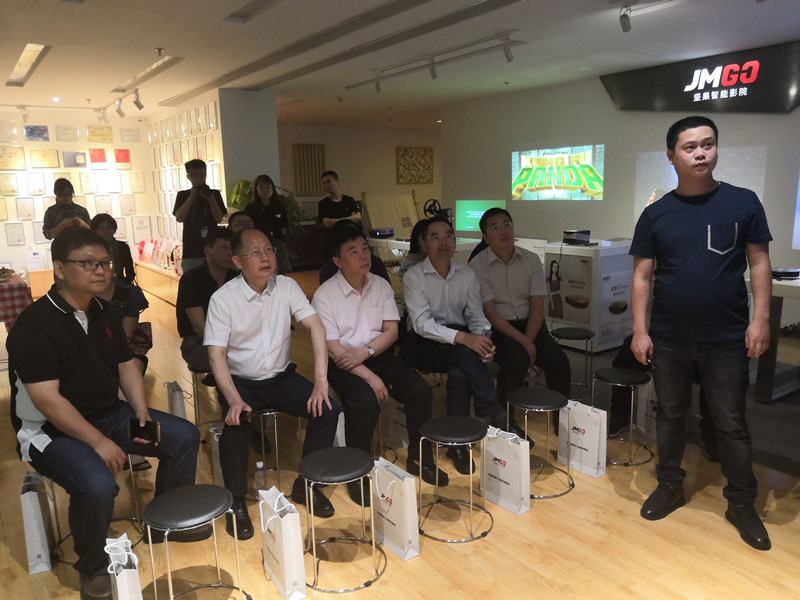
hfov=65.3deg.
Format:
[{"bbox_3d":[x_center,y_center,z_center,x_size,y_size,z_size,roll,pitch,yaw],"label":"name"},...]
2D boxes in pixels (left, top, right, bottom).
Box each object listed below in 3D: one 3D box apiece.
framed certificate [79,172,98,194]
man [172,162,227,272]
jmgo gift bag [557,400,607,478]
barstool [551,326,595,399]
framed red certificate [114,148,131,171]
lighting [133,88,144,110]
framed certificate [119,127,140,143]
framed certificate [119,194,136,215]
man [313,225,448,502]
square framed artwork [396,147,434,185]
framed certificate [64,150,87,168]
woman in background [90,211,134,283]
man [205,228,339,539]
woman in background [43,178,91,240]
[{"bbox_3d":[-4.613,-1.724,9.250,0.210,0.305,0.025,-9,13,-33],"label":"framed certificate"},{"bbox_3d":[-1.774,-0.388,5.735,0.520,1.760,0.380,-6,12,-25],"label":"man"},{"bbox_3d":[0.942,0.709,3.224,0.080,0.335,0.255,-10,13,-37],"label":"jmgo gift bag"},{"bbox_3d":[1.216,0.442,4.397,0.362,0.450,0.362,-2,11,0],"label":"barstool"},{"bbox_3d":[-4.353,-2.202,9.813,0.225,0.316,0.025,-9,13,-34],"label":"framed red certificate"},{"bbox_3d":[-2.710,-2.066,6.457,0.120,0.225,0.075,-9,13,-33],"label":"lighting"},{"bbox_3d":[-4.249,-2.600,9.861,0.293,0.215,0.030,-10,14,-36],"label":"framed certificate"},{"bbox_3d":[-4.331,-1.505,9.940,0.220,0.315,0.025,-9,13,-34],"label":"framed certificate"},{"bbox_3d":[-0.117,0.289,3.224,0.540,1.310,0.700,-8,13,-29],"label":"man"},{"bbox_3d":[0.322,-2.776,12.939,0.904,0.740,0.050,-9,13,-34],"label":"square framed artwork"},{"bbox_3d":[-4.905,-2.114,9.427,0.310,0.220,0.025,-9,13,-34],"label":"framed certificate"},{"bbox_3d":[-2.494,-0.090,5.457,0.500,1.310,0.720,-9,13,-34],"label":"woman in background"},{"bbox_3d":[-0.588,0.310,2.994,0.580,1.300,0.690,-7,12,-25],"label":"man"},{"bbox_3d":[-3.109,-0.333,5.954,0.460,1.623,0.320,-8,12,-29],"label":"woman in background"}]

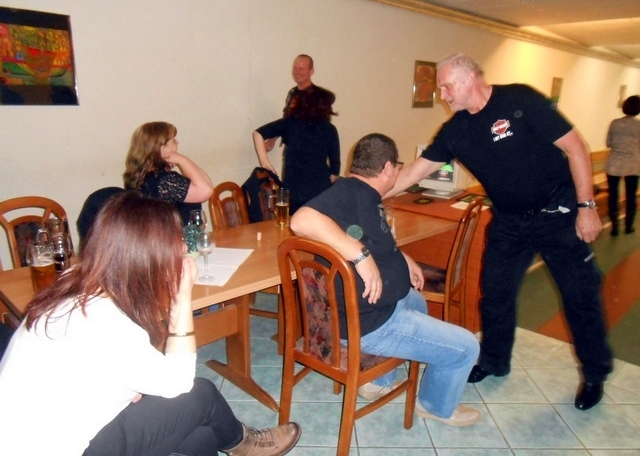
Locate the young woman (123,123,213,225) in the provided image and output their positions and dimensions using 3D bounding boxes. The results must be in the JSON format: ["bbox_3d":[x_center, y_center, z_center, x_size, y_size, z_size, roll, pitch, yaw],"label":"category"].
[{"bbox_3d":[-0.771,0.117,2.641,0.700,1.340,0.530,4,14,14],"label":"young woman"}]

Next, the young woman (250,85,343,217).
[{"bbox_3d":[-0.173,-0.284,3.793,0.640,1.580,0.400,1,14,2],"label":"young woman"}]

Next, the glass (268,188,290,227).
[{"bbox_3d":[-0.249,-0.129,2.918,0.130,0.200,0.088,1,14,-1],"label":"glass"}]

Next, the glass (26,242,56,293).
[{"bbox_3d":[-0.998,0.158,1.738,0.115,0.190,0.092,-6,16,-27],"label":"glass"}]

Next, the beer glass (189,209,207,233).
[{"bbox_3d":[-0.600,0.007,2.371,0.078,0.190,0.078,1,14,-1],"label":"beer glass"}]

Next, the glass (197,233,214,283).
[{"bbox_3d":[-0.451,0.118,1.934,0.070,0.190,0.070,1,14,-1],"label":"glass"}]

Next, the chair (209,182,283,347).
[{"bbox_3d":[-0.377,0.212,3.070,0.530,0.960,0.440,9,16,30],"label":"chair"}]

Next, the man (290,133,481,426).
[{"bbox_3d":[0.282,0.247,2.207,0.830,1.330,0.630,-4,15,-20],"label":"man"}]

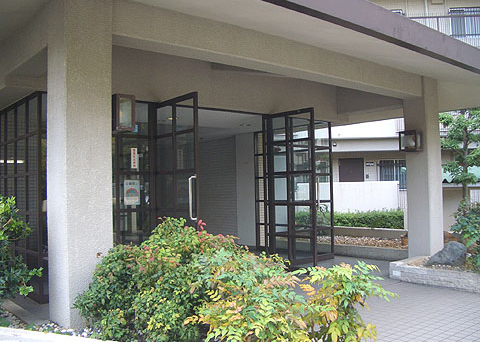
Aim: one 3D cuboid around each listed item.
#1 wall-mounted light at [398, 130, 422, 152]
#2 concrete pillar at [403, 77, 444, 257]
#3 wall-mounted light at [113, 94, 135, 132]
[{"bbox_3d":[2.611,-0.443,7.377,0.208,0.310,0.281,0,-2,-40],"label":"wall-mounted light"},{"bbox_3d":[2.862,-0.007,7.560,0.418,2.788,0.367,0,-2,-40],"label":"concrete pillar"},{"bbox_3d":[-1.086,-0.507,4.336,0.216,0.317,0.275,0,-2,-40],"label":"wall-mounted light"}]

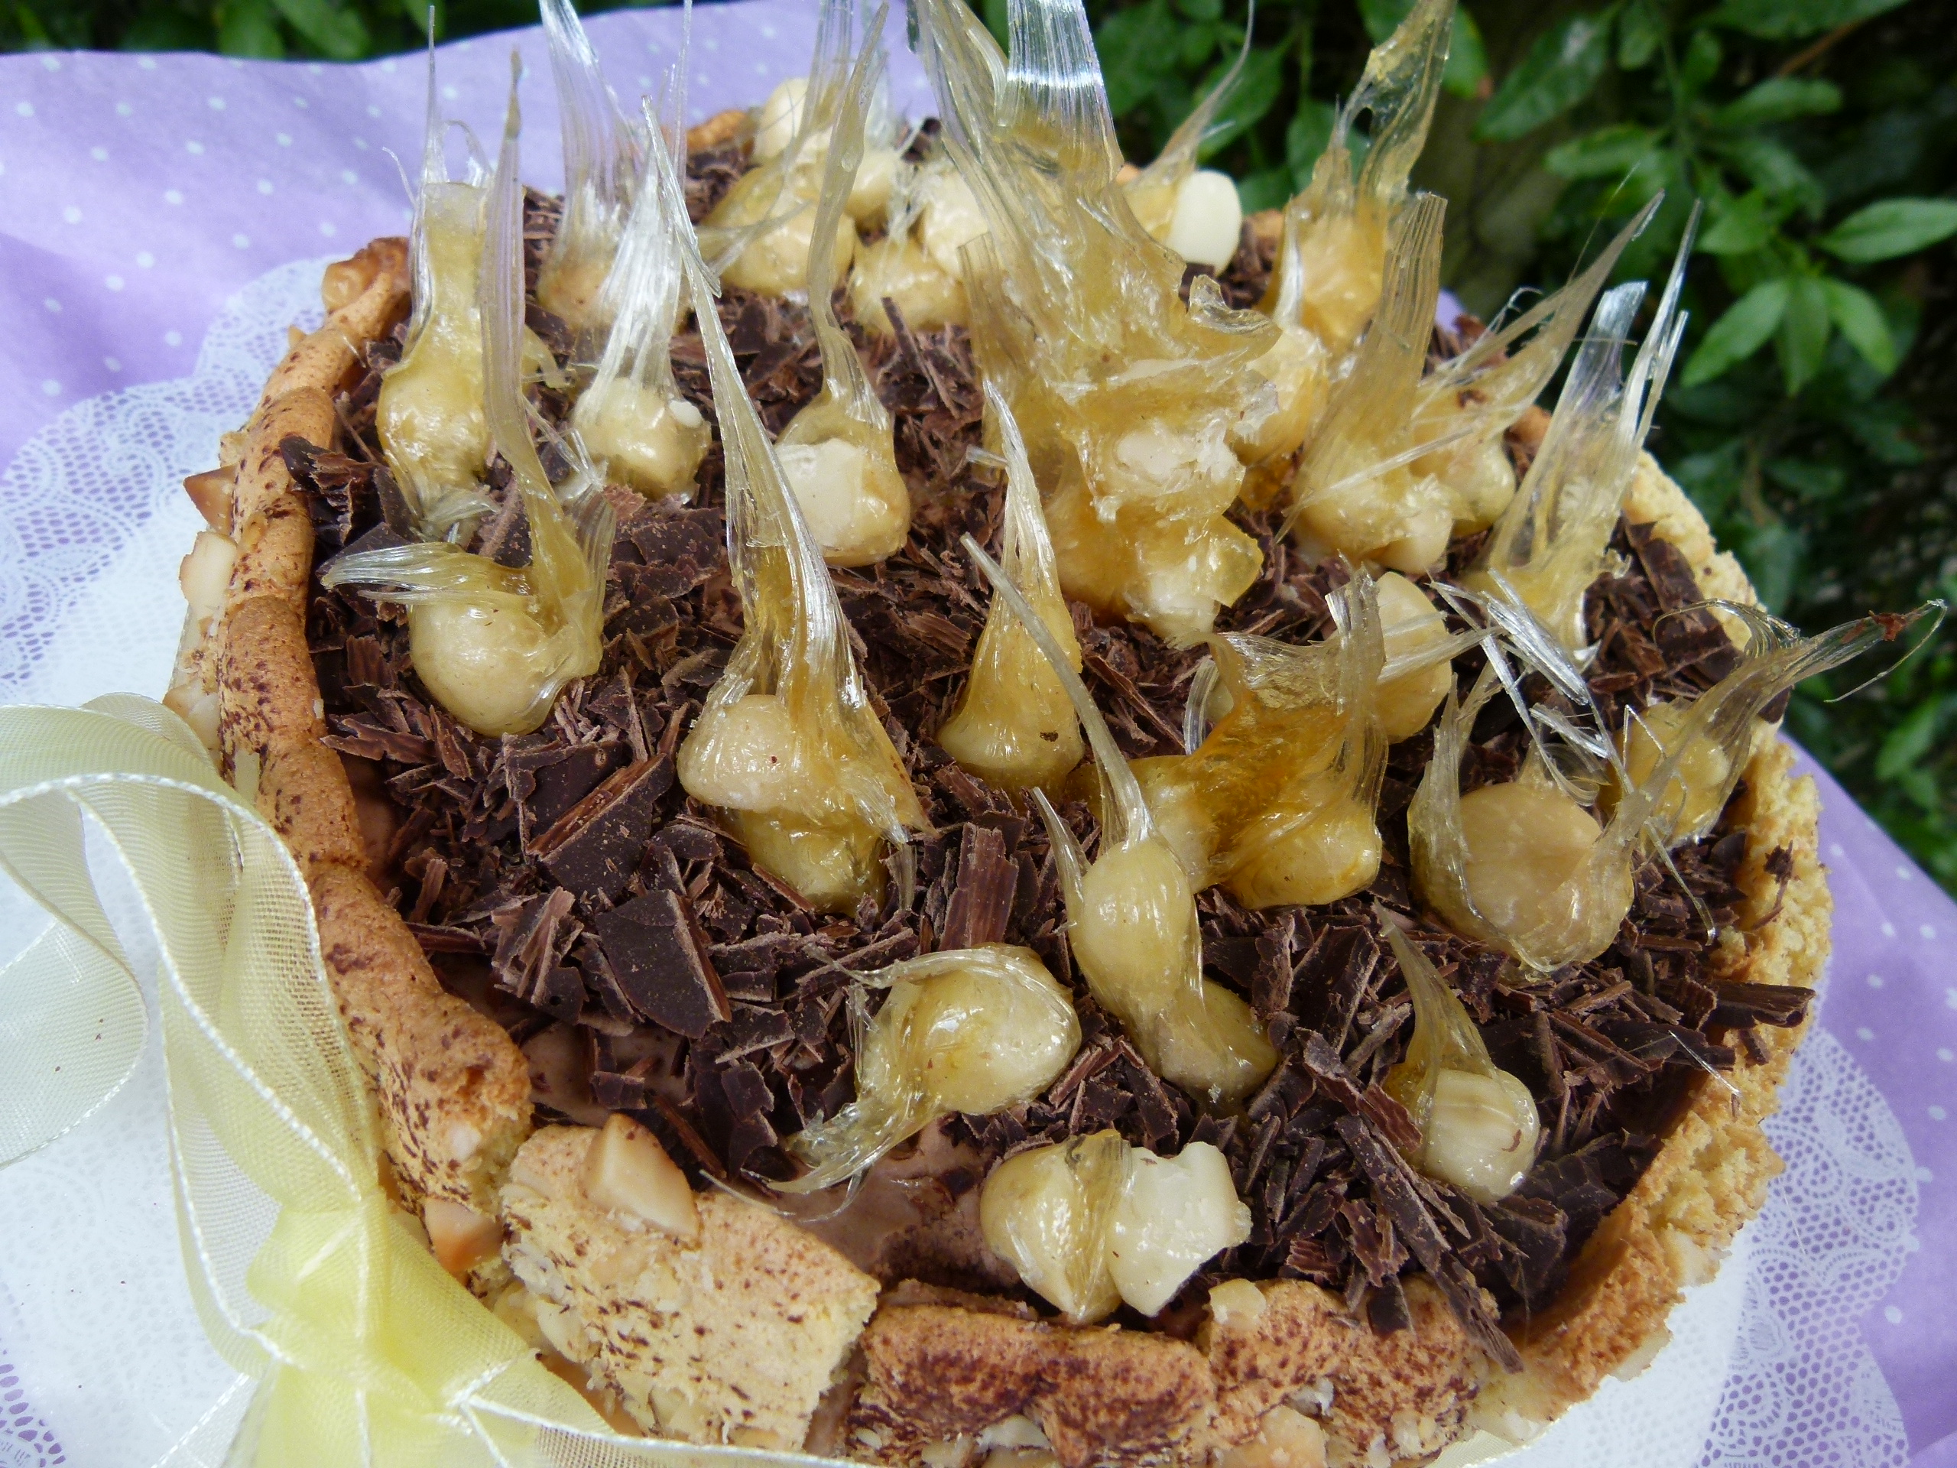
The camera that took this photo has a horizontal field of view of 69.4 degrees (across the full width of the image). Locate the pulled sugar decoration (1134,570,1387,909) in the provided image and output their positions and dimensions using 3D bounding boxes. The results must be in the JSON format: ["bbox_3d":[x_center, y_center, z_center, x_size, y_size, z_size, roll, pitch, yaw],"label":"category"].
[{"bbox_3d":[0.036,0.003,0.173,0.033,0.041,0.022,8,49,12],"label":"pulled sugar decoration"}]

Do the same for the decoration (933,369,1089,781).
[{"bbox_3d":[0.003,-0.015,0.167,0.020,0.057,0.020,-3,52,1],"label":"decoration"}]

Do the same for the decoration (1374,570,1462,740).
[{"bbox_3d":[0.063,-0.012,0.206,0.018,0.021,0.019,5,50,17],"label":"decoration"}]

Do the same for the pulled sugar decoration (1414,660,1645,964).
[{"bbox_3d":[0.071,0.011,0.179,0.029,0.040,0.027,5,51,22],"label":"pulled sugar decoration"}]

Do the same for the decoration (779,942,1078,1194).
[{"bbox_3d":[-0.005,0.035,0.153,0.034,0.016,0.019,-25,61,-29],"label":"decoration"}]

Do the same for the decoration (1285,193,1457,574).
[{"bbox_3d":[0.062,-0.052,0.216,0.026,0.055,0.022,5,48,15],"label":"decoration"}]

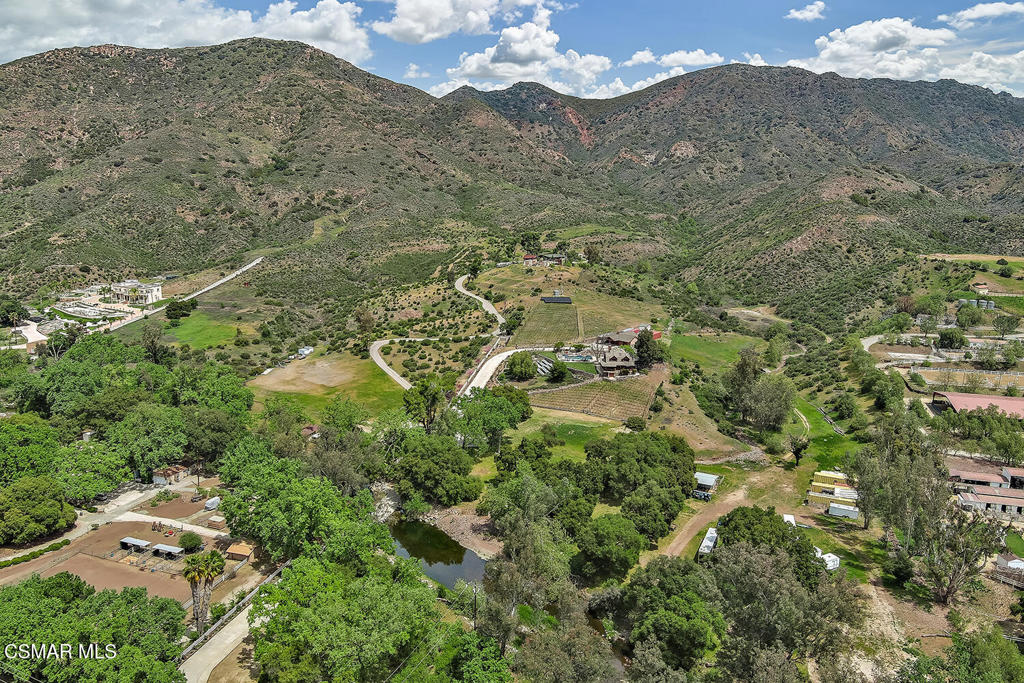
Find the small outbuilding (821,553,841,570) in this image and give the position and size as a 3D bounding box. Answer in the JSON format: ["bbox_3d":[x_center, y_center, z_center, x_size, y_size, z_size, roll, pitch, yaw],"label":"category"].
[{"bbox_3d":[72.975,50.852,189.190,3.300,2.450,2.800,-6,14,-28],"label":"small outbuilding"}]

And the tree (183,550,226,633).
[{"bbox_3d":[-60.467,49.782,161.636,8.200,16.000,6.000,0,12,0],"label":"tree"}]

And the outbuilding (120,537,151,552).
[{"bbox_3d":[-89.985,48.980,198.237,7.734,2.350,2.900,4,13,18],"label":"outbuilding"}]

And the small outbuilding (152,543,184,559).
[{"bbox_3d":[-80.836,49.687,194.909,7.463,2.350,2.900,4,13,18],"label":"small outbuilding"}]

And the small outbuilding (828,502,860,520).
[{"bbox_3d":[87.372,44.862,217.246,7.300,2.500,2.600,5,13,24],"label":"small outbuilding"}]

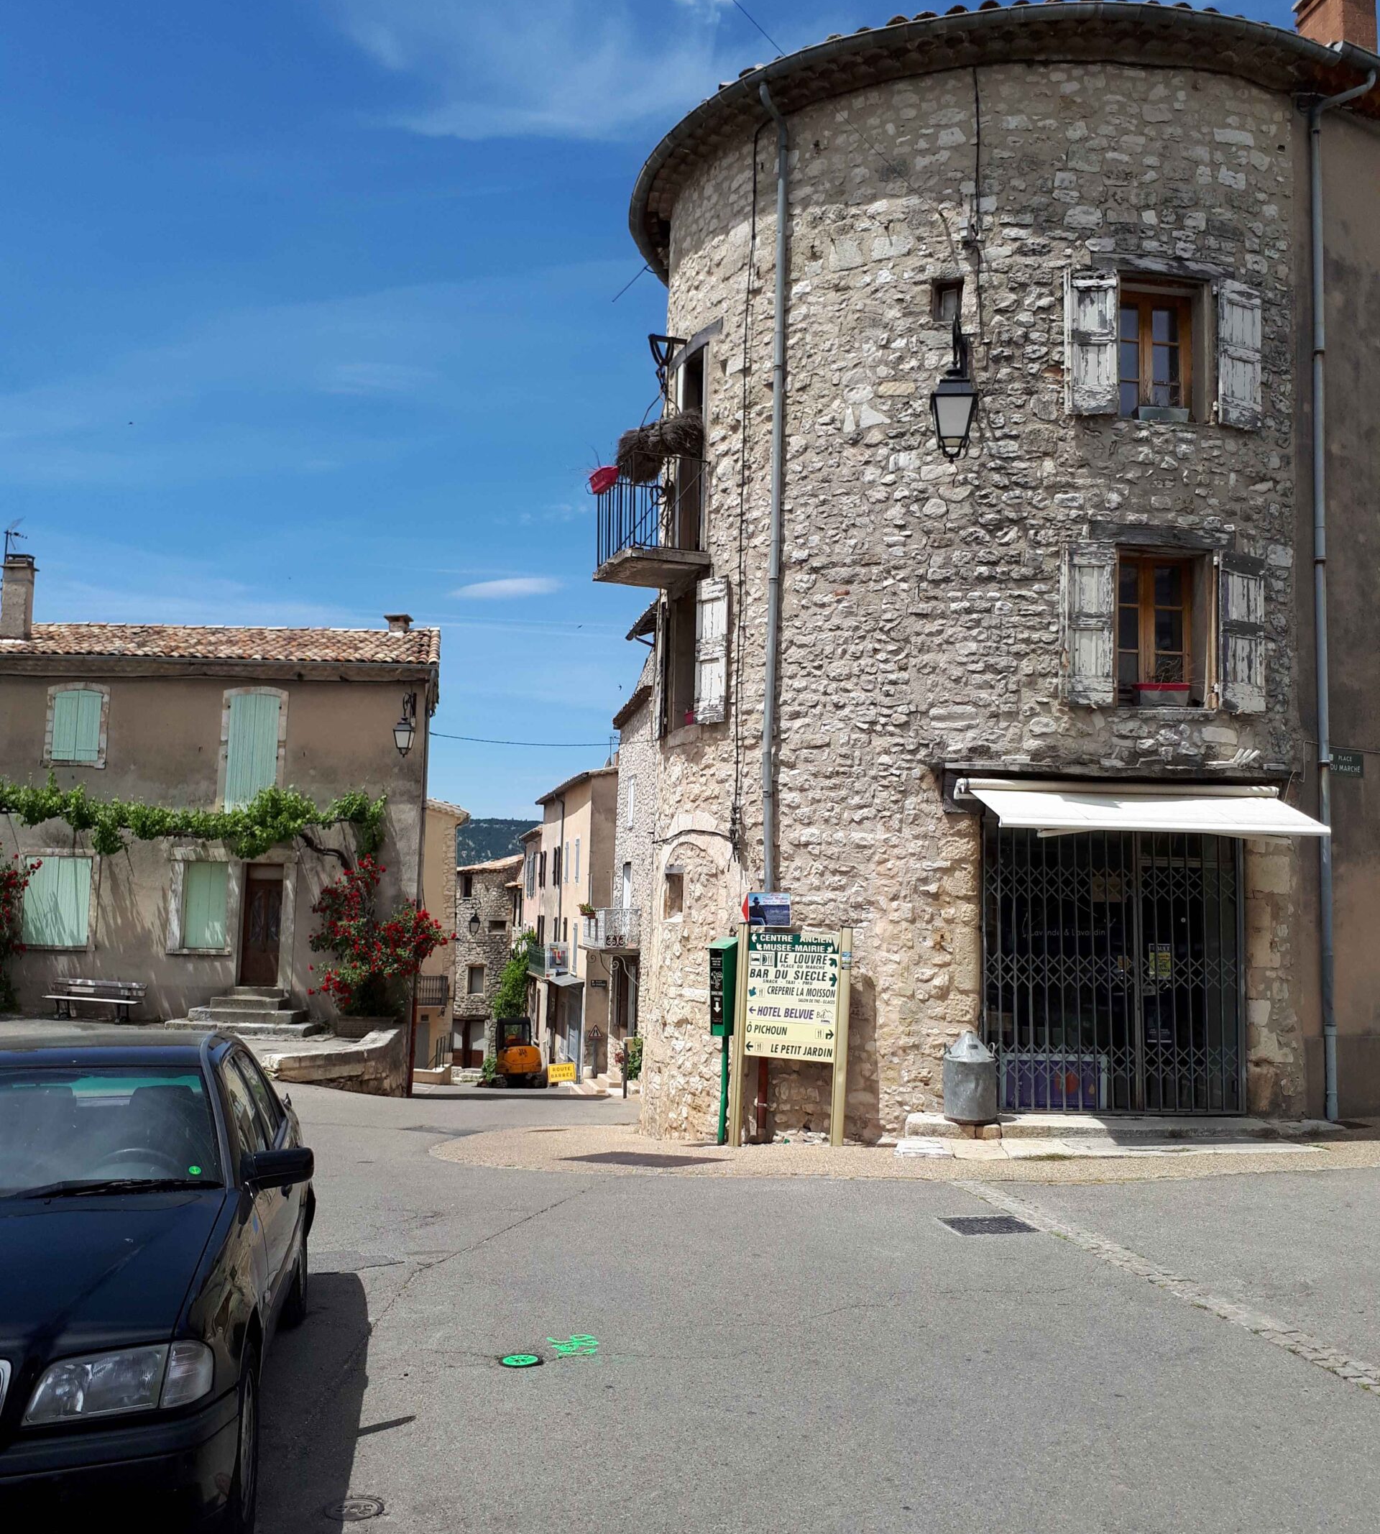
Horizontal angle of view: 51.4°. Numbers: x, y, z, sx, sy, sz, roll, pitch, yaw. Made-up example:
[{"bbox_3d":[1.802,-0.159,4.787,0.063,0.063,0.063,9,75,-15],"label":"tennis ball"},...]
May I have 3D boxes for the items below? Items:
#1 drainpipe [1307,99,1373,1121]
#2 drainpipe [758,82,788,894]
[{"bbox_3d":[6.402,-1.720,13.873,0.140,10.200,0.660,4,-6,-30],"label":"drainpipe"},{"bbox_3d":[0.663,-1.598,12.898,0.110,9.500,0.330,-4,-8,44],"label":"drainpipe"}]

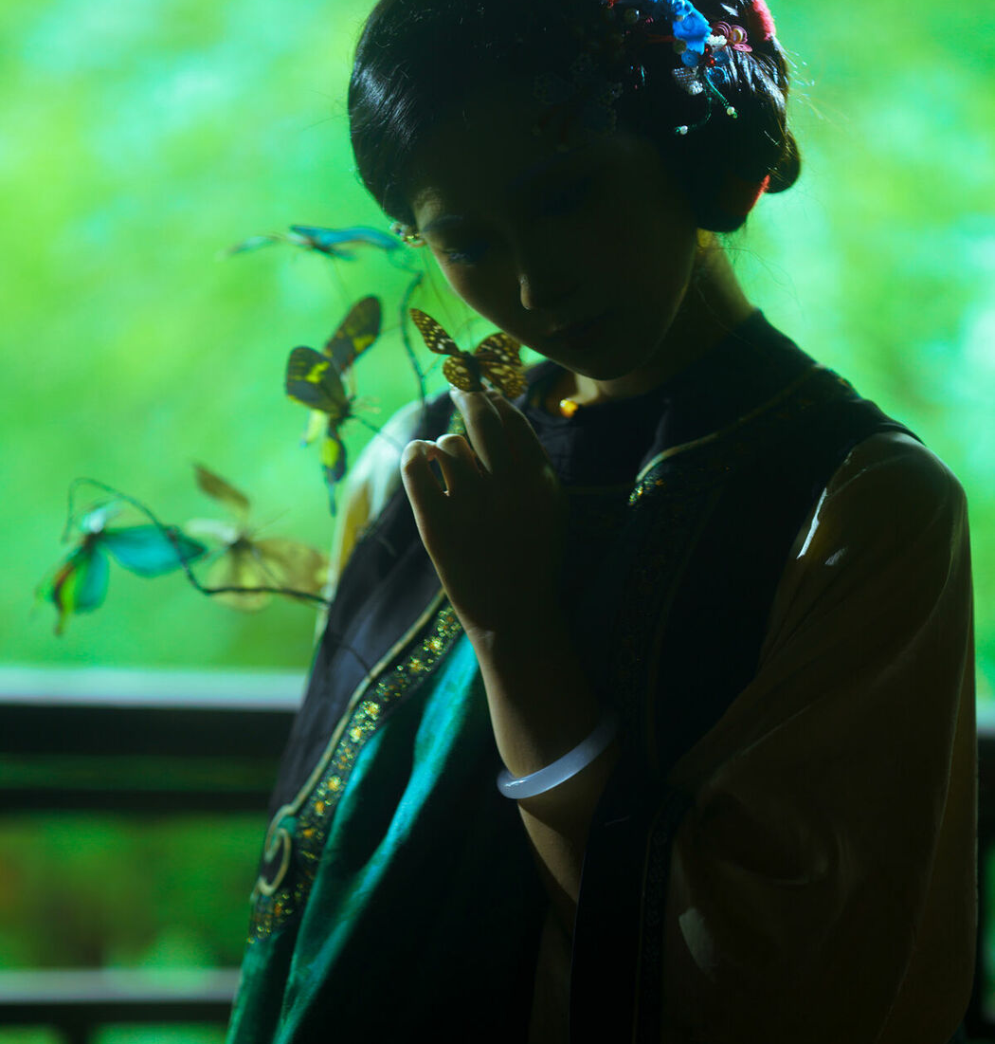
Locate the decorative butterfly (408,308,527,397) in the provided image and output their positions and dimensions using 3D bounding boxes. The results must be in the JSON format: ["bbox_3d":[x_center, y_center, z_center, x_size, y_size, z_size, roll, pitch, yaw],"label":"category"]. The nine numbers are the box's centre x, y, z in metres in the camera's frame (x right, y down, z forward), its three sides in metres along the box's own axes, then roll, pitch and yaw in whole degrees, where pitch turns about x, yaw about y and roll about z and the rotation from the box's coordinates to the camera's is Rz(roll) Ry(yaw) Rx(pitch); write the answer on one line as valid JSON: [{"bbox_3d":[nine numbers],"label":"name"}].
[{"bbox_3d":[-0.014,-0.091,1.890,0.065,0.048,0.025,-6,-21,1],"label":"decorative butterfly"}]

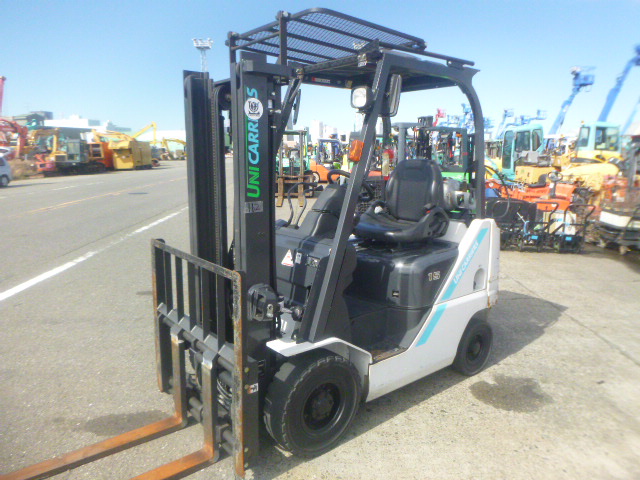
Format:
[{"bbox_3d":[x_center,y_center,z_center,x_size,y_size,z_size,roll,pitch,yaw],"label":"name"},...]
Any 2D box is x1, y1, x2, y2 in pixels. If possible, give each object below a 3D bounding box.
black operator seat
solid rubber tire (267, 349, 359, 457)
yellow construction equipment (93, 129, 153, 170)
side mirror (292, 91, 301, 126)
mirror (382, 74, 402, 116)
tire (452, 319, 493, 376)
[{"bbox_3d":[0.590,-0.298,3.358,0.580,0.570,0.520,-8,13,-37],"label":"black operator seat"},{"bbox_3d":[-0.021,0.872,2.520,0.560,0.560,0.175,-8,13,-37],"label":"solid rubber tire"},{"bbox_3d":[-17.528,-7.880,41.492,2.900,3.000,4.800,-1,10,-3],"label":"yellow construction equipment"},{"bbox_3d":[-0.156,-0.929,3.240,0.040,0.225,0.140,9,10,-6],"label":"side mirror"},{"bbox_3d":[0.374,-0.791,2.538,0.140,0.220,0.040,3,1,19],"label":"mirror"},{"bbox_3d":[1.093,0.771,3.371,0.436,0.436,0.135,-8,13,-37],"label":"tire"}]

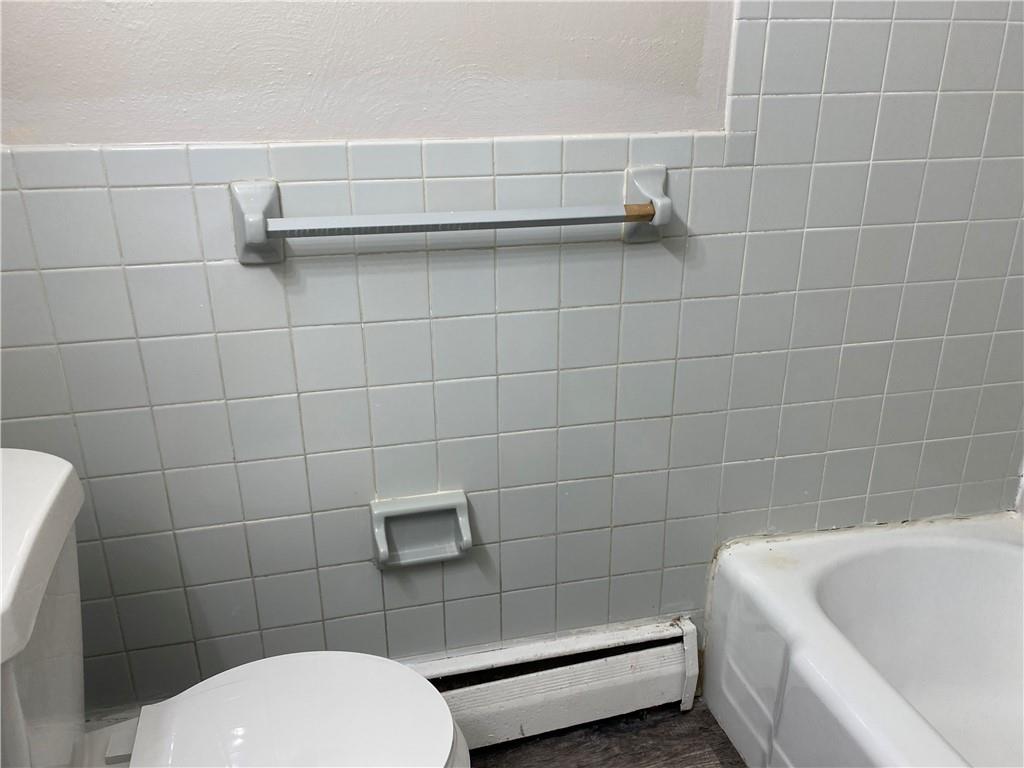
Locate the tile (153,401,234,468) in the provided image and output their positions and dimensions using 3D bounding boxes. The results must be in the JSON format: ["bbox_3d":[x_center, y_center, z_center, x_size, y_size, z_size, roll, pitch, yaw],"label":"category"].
[{"bbox_3d":[-0.505,0.081,1.225,0.108,0.108,0.009,-5,22,-12],"label":"tile"}]

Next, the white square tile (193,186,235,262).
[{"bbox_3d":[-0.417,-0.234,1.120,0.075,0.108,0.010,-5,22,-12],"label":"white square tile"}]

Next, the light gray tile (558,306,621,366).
[{"bbox_3d":[0.129,-0.081,1.314,0.108,0.108,0.010,-5,21,-12],"label":"light gray tile"}]

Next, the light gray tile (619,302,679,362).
[{"bbox_3d":[0.242,-0.090,1.338,0.108,0.108,0.008,-5,22,-12],"label":"light gray tile"}]

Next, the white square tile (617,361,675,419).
[{"bbox_3d":[0.243,0.012,1.377,0.108,0.108,0.010,-5,22,-12],"label":"white square tile"}]

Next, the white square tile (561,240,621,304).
[{"bbox_3d":[0.133,-0.183,1.280,0.108,0.108,0.009,-5,21,-13],"label":"white square tile"}]

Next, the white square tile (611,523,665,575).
[{"bbox_3d":[0.244,0.318,1.496,0.108,0.108,0.009,-5,22,-12],"label":"white square tile"}]

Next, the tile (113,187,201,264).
[{"bbox_3d":[-0.510,-0.227,1.106,0.108,0.108,0.009,-5,22,-12],"label":"tile"}]

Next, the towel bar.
[{"bbox_3d":[-0.070,-0.249,1.153,0.668,0.119,0.073,-5,22,-12],"label":"towel bar"}]

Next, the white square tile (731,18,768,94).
[{"bbox_3d":[0.369,-0.511,1.209,0.057,0.108,0.009,-5,22,-12],"label":"white square tile"}]

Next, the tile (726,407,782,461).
[{"bbox_3d":[0.456,0.095,1.457,0.108,0.108,0.010,-5,22,-12],"label":"tile"}]

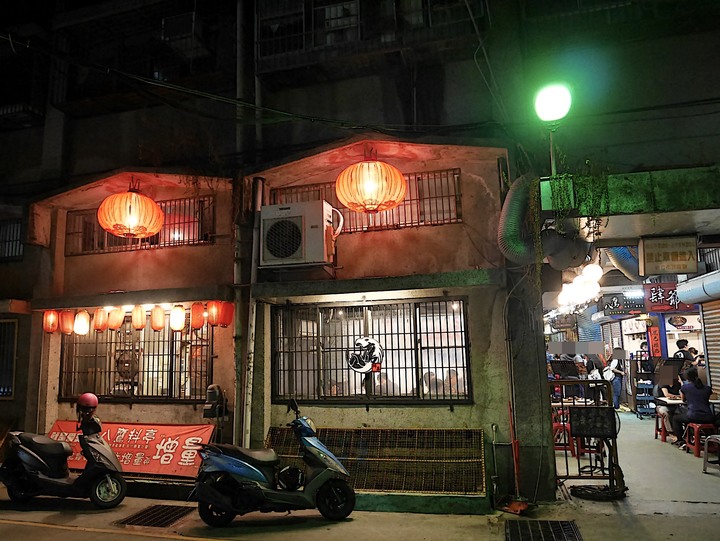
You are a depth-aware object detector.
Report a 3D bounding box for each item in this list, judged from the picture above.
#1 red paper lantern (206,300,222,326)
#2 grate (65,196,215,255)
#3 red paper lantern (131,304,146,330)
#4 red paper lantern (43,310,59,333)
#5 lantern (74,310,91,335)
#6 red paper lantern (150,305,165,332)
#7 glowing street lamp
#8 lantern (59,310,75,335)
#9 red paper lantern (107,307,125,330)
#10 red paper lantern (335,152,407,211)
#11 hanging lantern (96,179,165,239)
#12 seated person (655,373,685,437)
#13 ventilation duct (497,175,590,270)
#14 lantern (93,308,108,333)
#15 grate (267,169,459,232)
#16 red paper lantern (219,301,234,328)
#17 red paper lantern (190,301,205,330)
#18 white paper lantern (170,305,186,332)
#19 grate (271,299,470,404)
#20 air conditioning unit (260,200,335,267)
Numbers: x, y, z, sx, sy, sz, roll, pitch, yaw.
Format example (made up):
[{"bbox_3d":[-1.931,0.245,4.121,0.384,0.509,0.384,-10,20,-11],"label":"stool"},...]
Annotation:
[{"bbox_3d":[-1.996,0.590,6.852,0.180,0.350,0.180,-4,-8,15],"label":"red paper lantern"},{"bbox_3d":[-3.100,-0.598,6.935,2.447,0.664,0.070,-4,-9,16],"label":"grate"},{"bbox_3d":[-2.897,0.620,6.555,0.180,0.325,0.180,-4,-10,13],"label":"red paper lantern"},{"bbox_3d":[-4.255,0.702,6.878,0.180,0.325,0.180,-4,-10,13],"label":"red paper lantern"},{"bbox_3d":[-3.751,0.710,6.752,0.180,0.325,0.180,-4,-10,13],"label":"lantern"},{"bbox_3d":[-2.564,0.614,6.350,0.158,0.335,0.158,-4,-9,16],"label":"red paper lantern"},{"bbox_3d":[2.154,-1.555,5.547,0.370,1.036,0.370,-4,-10,13],"label":"glowing street lamp"},{"bbox_3d":[-3.949,0.705,6.737,0.177,0.328,0.177,-4,-9,16],"label":"lantern"},{"bbox_3d":[-3.180,0.629,6.526,0.187,0.315,0.187,-4,-9,16],"label":"red paper lantern"},{"bbox_3d":[0.135,-1.060,5.984,0.838,0.688,0.838,-1,-10,0],"label":"red paper lantern"},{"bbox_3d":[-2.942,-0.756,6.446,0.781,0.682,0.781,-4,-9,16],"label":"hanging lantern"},{"bbox_3d":[5.437,2.359,8.797,0.470,1.210,0.680,3,-11,-23],"label":"seated person"},{"bbox_3d":[2.120,-0.553,5.755,0.938,1.044,0.600,-4,-10,13],"label":"ventilation duct"},{"bbox_3d":[-3.412,0.662,6.588,0.169,0.317,0.169,-4,-9,16],"label":"lantern"},{"bbox_3d":[0.009,-0.842,6.454,2.545,0.688,0.080,-4,-10,13],"label":"grate"},{"bbox_3d":[-1.670,0.558,6.262,0.180,0.325,0.180,-4,-10,13],"label":"red paper lantern"},{"bbox_3d":[-2.057,0.585,6.353,0.180,0.325,0.180,-4,-10,13],"label":"red paper lantern"},{"bbox_3d":[-2.282,0.603,6.270,0.180,0.336,0.180,-4,-9,16],"label":"white paper lantern"},{"bbox_3d":[0.064,0.952,5.798,2.383,1.187,0.070,-4,-9,16],"label":"grate"},{"bbox_3d":[-0.750,-0.410,6.003,0.794,0.723,0.318,-4,-9,16],"label":"air conditioning unit"}]

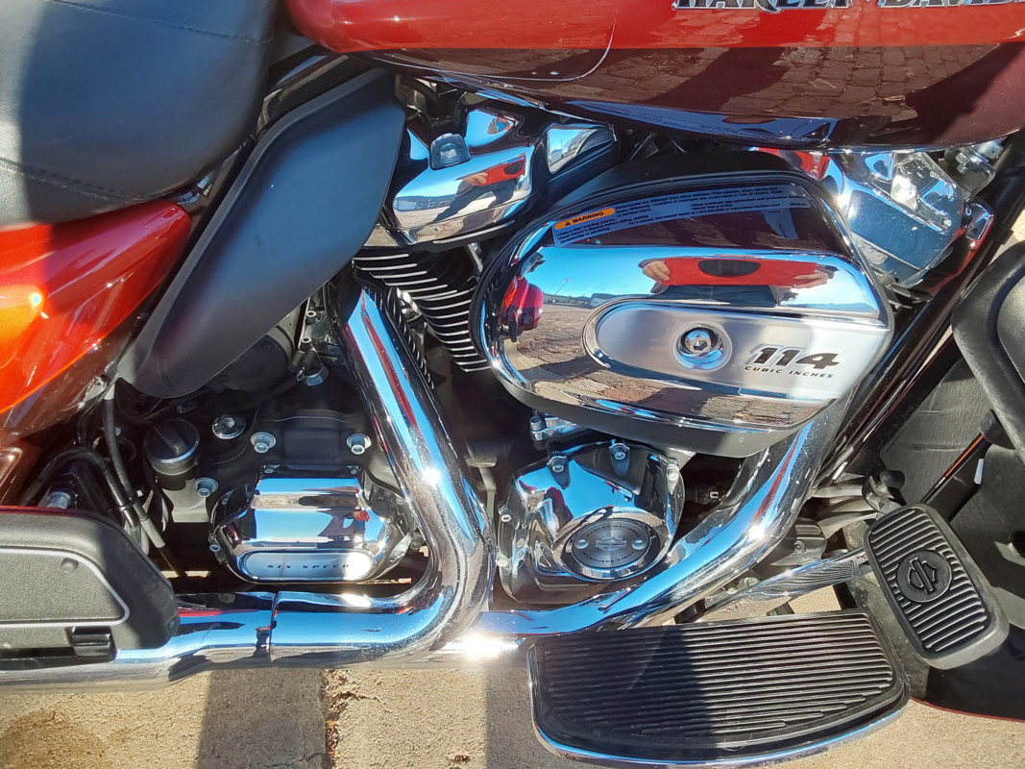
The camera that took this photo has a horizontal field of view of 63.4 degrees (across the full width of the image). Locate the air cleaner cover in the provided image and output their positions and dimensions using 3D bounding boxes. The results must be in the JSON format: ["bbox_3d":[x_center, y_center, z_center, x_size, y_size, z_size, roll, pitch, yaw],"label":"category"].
[{"bbox_3d":[0.114,-0.051,0.597,0.269,0.179,0.100,3,36,4],"label":"air cleaner cover"}]

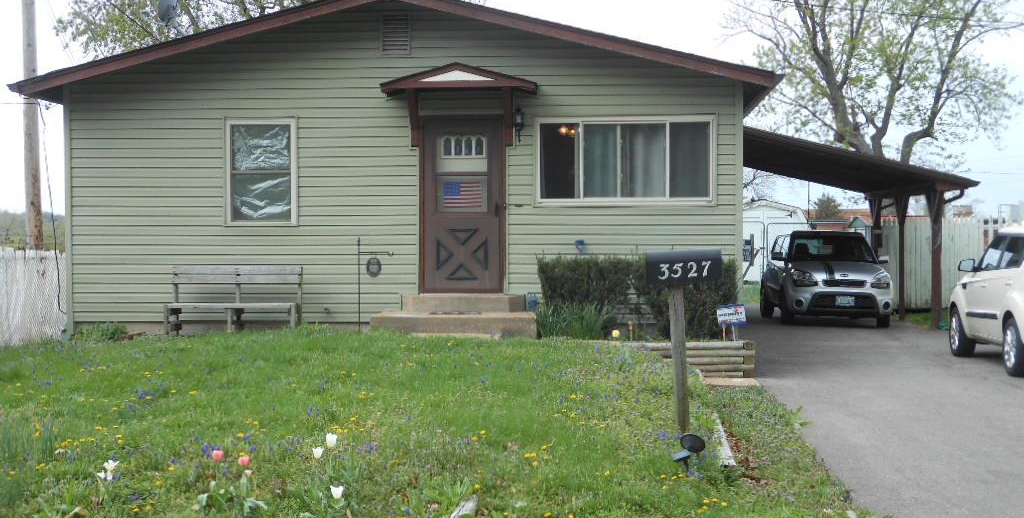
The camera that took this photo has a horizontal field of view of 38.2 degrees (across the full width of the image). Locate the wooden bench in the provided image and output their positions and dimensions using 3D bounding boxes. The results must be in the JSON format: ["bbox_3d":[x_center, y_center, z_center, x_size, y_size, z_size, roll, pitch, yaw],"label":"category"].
[{"bbox_3d":[-3.208,0.479,17.059,1.540,0.790,0.520,0,2,5],"label":"wooden bench"}]

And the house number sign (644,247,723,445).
[{"bbox_3d":[1.126,0.555,9.713,0.500,1.270,0.180,0,2,5],"label":"house number sign"}]

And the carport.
[{"bbox_3d":[5.648,-0.590,26.524,3.850,3.300,7.300,0,2,5],"label":"carport"}]

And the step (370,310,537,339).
[{"bbox_3d":[-0.599,0.755,16.815,1.850,0.250,0.950,0,2,5],"label":"step"}]

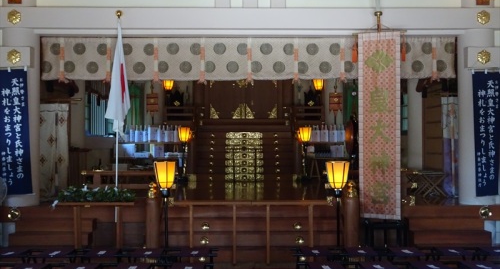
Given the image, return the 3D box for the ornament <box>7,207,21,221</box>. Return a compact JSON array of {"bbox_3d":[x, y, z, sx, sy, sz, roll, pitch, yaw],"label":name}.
[{"bbox_3d":[-3.301,1.123,8.897,0.174,0.174,0.082,0,0,-1],"label":"ornament"}]

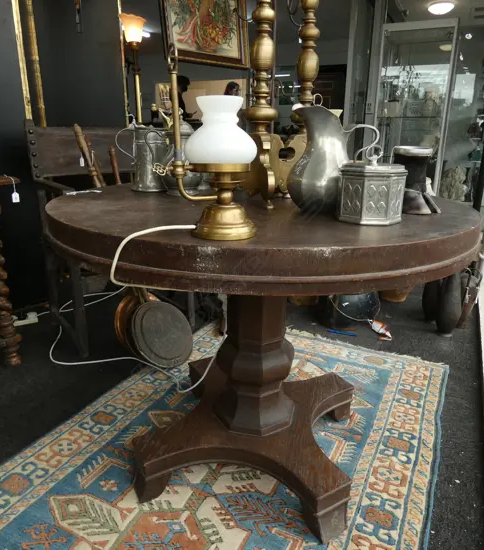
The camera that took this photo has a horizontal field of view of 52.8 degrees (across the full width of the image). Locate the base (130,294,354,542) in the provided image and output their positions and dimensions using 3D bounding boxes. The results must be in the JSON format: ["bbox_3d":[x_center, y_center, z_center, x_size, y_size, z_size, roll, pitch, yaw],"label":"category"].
[{"bbox_3d":[0.038,0.208,1.377,0.596,0.692,0.596,5,18,13],"label":"base"}]

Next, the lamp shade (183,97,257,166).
[{"bbox_3d":[-0.034,-0.239,0.804,0.121,0.103,0.121,1,18,0],"label":"lamp shade"}]

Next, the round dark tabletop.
[{"bbox_3d":[0.047,-0.158,1.261,1.030,0.076,1.030,1,18,0],"label":"round dark tabletop"}]

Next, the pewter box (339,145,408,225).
[{"bbox_3d":[0.265,-0.189,0.997,0.130,0.148,0.130,2,18,3],"label":"pewter box"}]

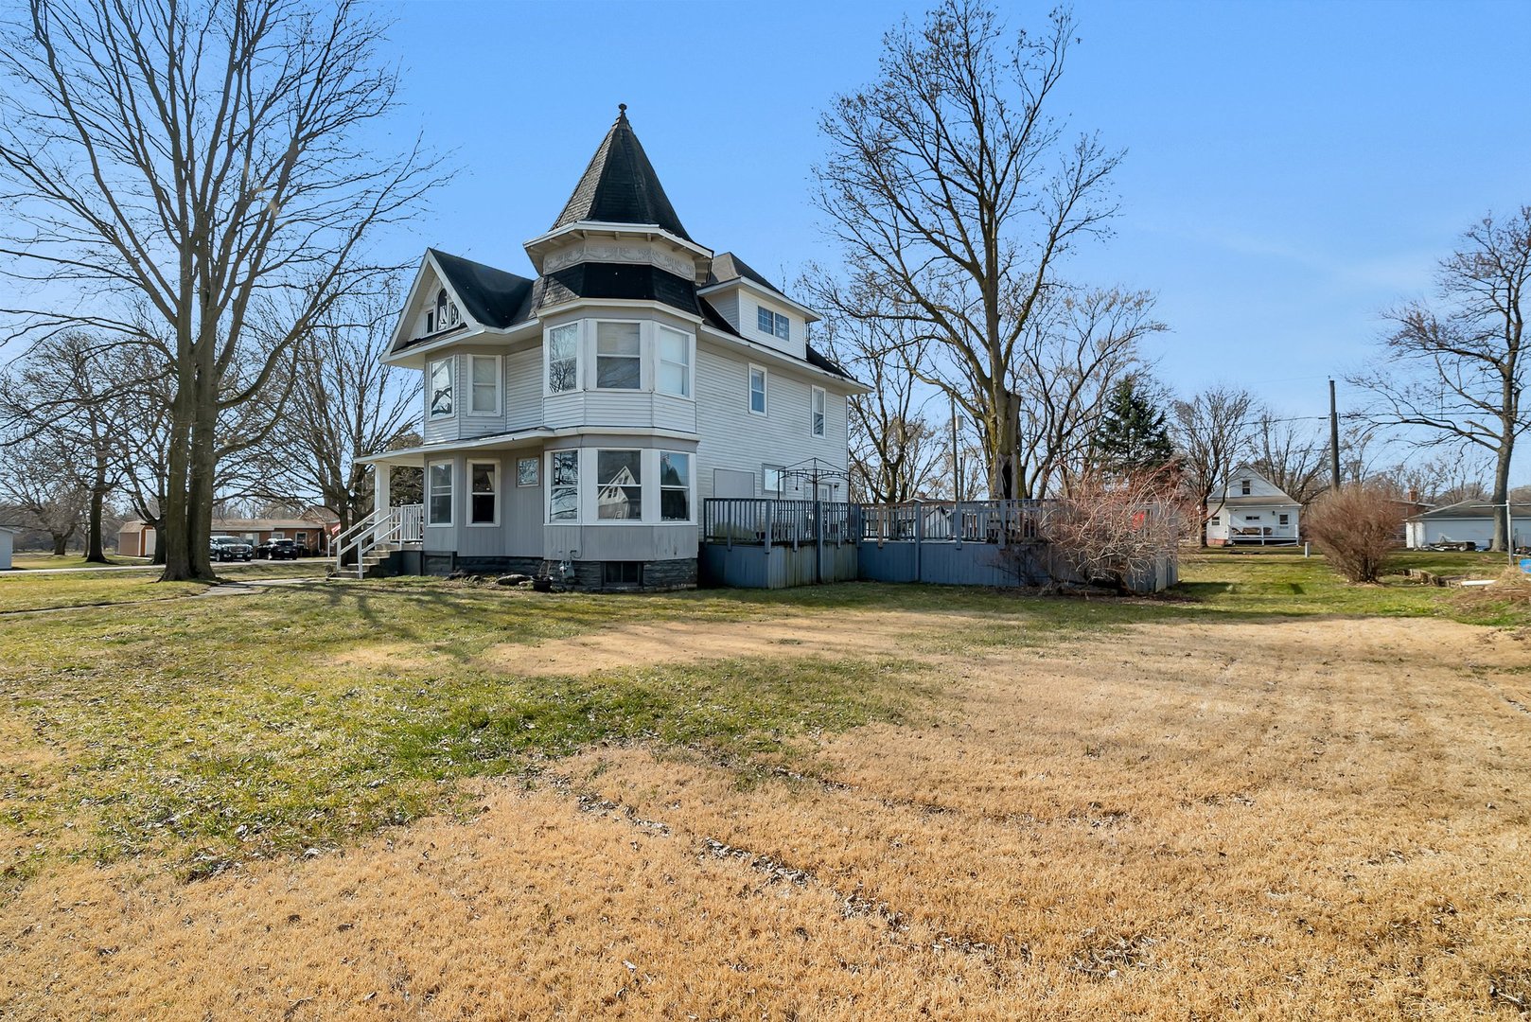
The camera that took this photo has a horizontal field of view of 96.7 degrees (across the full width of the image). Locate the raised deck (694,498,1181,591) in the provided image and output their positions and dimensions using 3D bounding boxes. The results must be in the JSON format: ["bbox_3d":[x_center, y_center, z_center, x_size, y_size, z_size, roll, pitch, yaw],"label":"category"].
[{"bbox_3d":[5.463,0.961,19.867,10.400,2.450,9.600,-1,-2,36],"label":"raised deck"}]

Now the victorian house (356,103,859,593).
[{"bbox_3d":[-5.482,-4.546,24.591,14.200,13.700,13.400,-1,-2,36],"label":"victorian house"}]

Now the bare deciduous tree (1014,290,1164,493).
[{"bbox_3d":[18.123,-4.961,38.171,8.600,15.270,8.000,-1,-2,25],"label":"bare deciduous tree"}]

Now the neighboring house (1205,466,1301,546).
[{"bbox_3d":[44.000,-0.423,61.042,6.900,7.000,9.000,-1,-2,36],"label":"neighboring house"}]

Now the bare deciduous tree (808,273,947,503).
[{"bbox_3d":[6.653,-5.405,38.184,8.400,16.150,8.000,0,-2,10],"label":"bare deciduous tree"}]

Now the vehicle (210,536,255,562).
[{"bbox_3d":[-41.900,2.907,52.235,5.400,1.920,2.030,-1,-2,28],"label":"vehicle"}]

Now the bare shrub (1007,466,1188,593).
[{"bbox_3d":[8.000,0.507,16.492,3.800,3.100,3.200,-1,-2,26],"label":"bare shrub"}]

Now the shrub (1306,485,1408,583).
[{"bbox_3d":[17.186,0.689,19.788,2.450,2.900,2.400,-2,-2,41],"label":"shrub"}]

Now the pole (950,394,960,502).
[{"bbox_3d":[13.314,-2.665,47.604,0.320,11.230,0.320,-2,-2,16],"label":"pole"}]

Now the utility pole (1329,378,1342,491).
[{"bbox_3d":[30.299,-2.287,36.087,0.320,9.570,0.320,-3,-2,40],"label":"utility pole"}]

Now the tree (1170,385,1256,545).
[{"bbox_3d":[34.676,-3.441,52.631,5.600,12.720,5.600,-1,-2,33],"label":"tree"}]

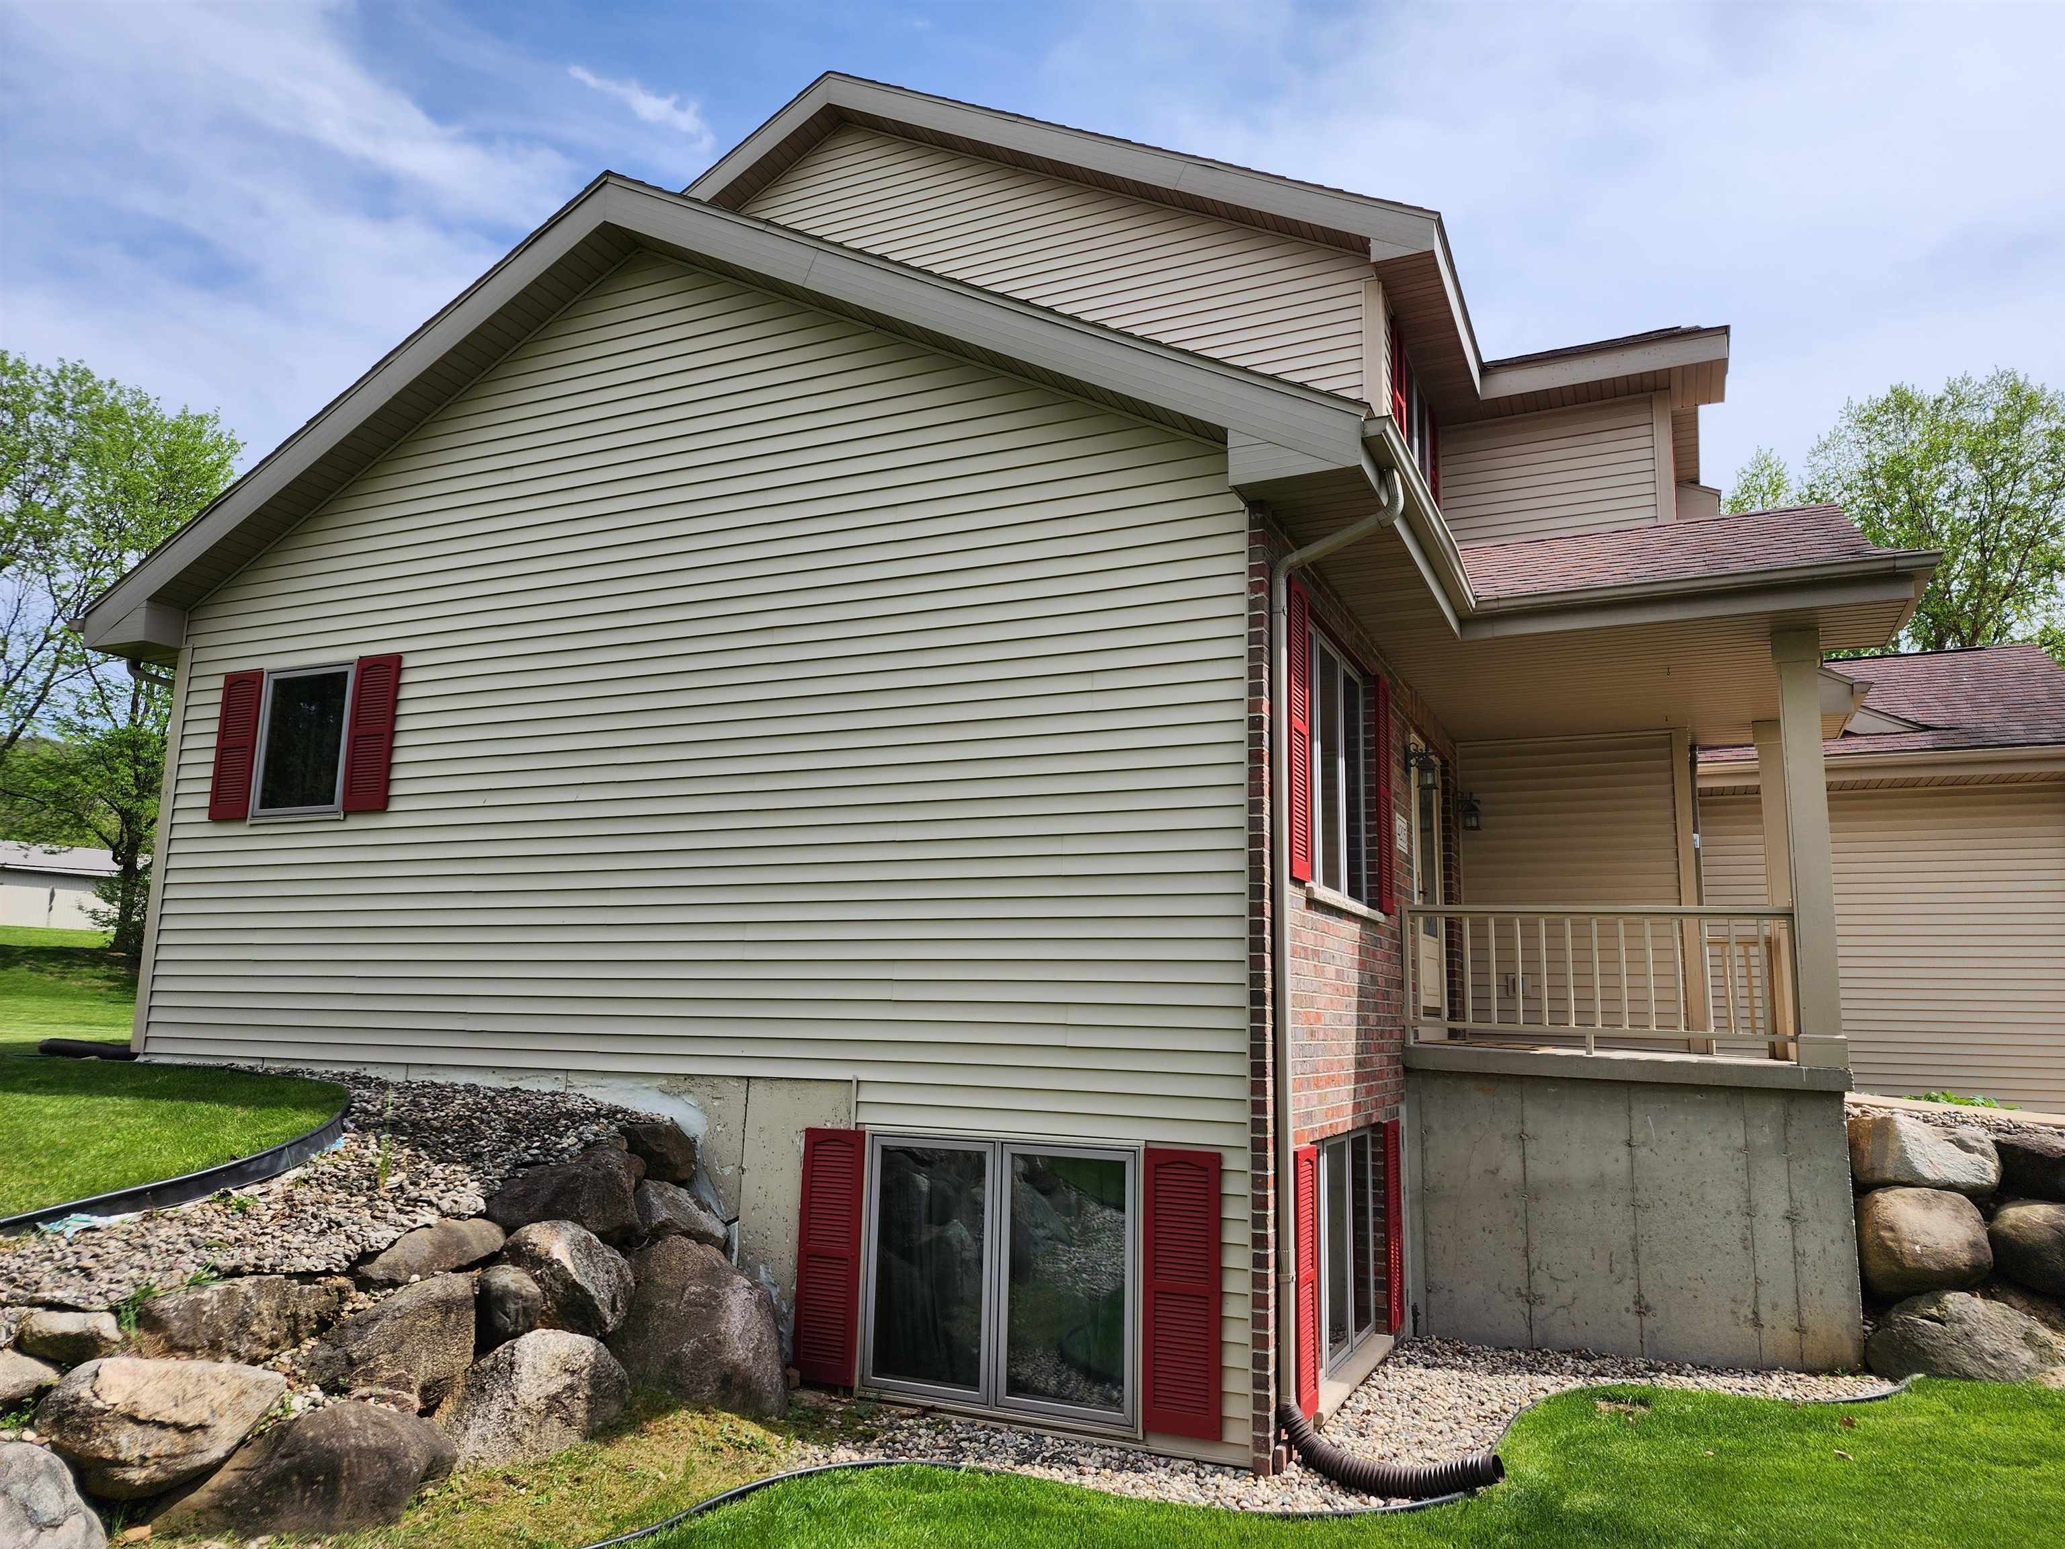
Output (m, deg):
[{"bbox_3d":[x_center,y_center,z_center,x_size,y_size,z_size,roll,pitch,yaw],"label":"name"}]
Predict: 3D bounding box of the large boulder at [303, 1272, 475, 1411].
[{"bbox_3d":[-2.782,2.463,5.950,0.671,0.555,0.600,5,-10,-23],"label":"large boulder"}]

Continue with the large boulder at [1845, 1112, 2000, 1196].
[{"bbox_3d":[5.497,2.349,8.500,0.794,0.485,0.700,-3,-11,24],"label":"large boulder"}]

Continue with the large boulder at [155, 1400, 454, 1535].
[{"bbox_3d":[-2.427,2.322,4.621,0.884,0.353,0.520,5,-10,-21],"label":"large boulder"}]

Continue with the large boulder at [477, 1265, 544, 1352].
[{"bbox_3d":[-2.395,2.468,6.350,0.325,0.369,0.400,4,-10,-19],"label":"large boulder"}]

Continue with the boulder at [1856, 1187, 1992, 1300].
[{"bbox_3d":[5.380,2.827,8.300,0.670,0.626,0.700,-3,-11,24],"label":"boulder"}]

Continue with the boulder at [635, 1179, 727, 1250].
[{"bbox_3d":[-1.727,2.159,6.746,0.435,0.331,0.400,3,-10,-11],"label":"boulder"}]

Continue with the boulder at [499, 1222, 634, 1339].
[{"bbox_3d":[-1.989,2.154,5.861,0.535,0.458,0.520,5,-10,-21],"label":"boulder"}]

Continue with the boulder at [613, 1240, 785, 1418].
[{"bbox_3d":[-1.554,2.561,6.386,0.792,0.783,0.720,4,-10,-16],"label":"boulder"}]

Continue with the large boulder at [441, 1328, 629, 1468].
[{"bbox_3d":[-1.957,2.458,5.426,0.580,0.468,0.669,-8,-13,43],"label":"large boulder"}]

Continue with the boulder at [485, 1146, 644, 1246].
[{"bbox_3d":[-2.167,1.953,6.369,0.689,0.440,0.550,6,-11,-28],"label":"boulder"}]

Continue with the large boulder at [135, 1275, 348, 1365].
[{"bbox_3d":[-2.828,1.956,4.927,0.656,0.277,0.450,4,-10,-18],"label":"large boulder"}]

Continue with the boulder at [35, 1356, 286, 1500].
[{"bbox_3d":[-3.347,2.511,5.300,0.880,0.490,0.650,7,-11,-30],"label":"boulder"}]

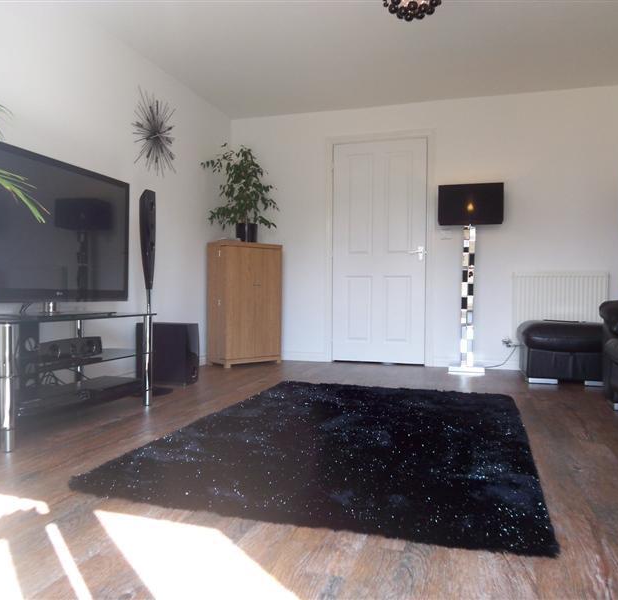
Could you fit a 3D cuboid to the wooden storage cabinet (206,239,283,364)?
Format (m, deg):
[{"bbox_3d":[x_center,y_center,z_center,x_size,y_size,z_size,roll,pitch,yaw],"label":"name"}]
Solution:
[{"bbox_3d":[-0.554,0.037,4.676,0.577,1.050,0.335,0,1,-40],"label":"wooden storage cabinet"}]

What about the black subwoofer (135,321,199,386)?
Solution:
[{"bbox_3d":[-0.954,0.363,3.627,0.385,0.410,0.195,1,1,11],"label":"black subwoofer"}]

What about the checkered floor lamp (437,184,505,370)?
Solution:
[{"bbox_3d":[1.295,-0.163,4.303,0.497,1.500,0.235,1,1,17],"label":"checkered floor lamp"}]

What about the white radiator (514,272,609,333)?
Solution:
[{"bbox_3d":[1.998,0.076,4.250,0.697,0.605,0.100,1,1,17],"label":"white radiator"}]

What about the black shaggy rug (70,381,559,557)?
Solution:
[{"bbox_3d":[0.225,0.578,2.447,1.410,0.034,2.030,1,1,17],"label":"black shaggy rug"}]

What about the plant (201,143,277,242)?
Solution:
[{"bbox_3d":[-0.565,-0.923,4.591,0.590,0.870,0.520,1,1,17],"label":"plant"}]

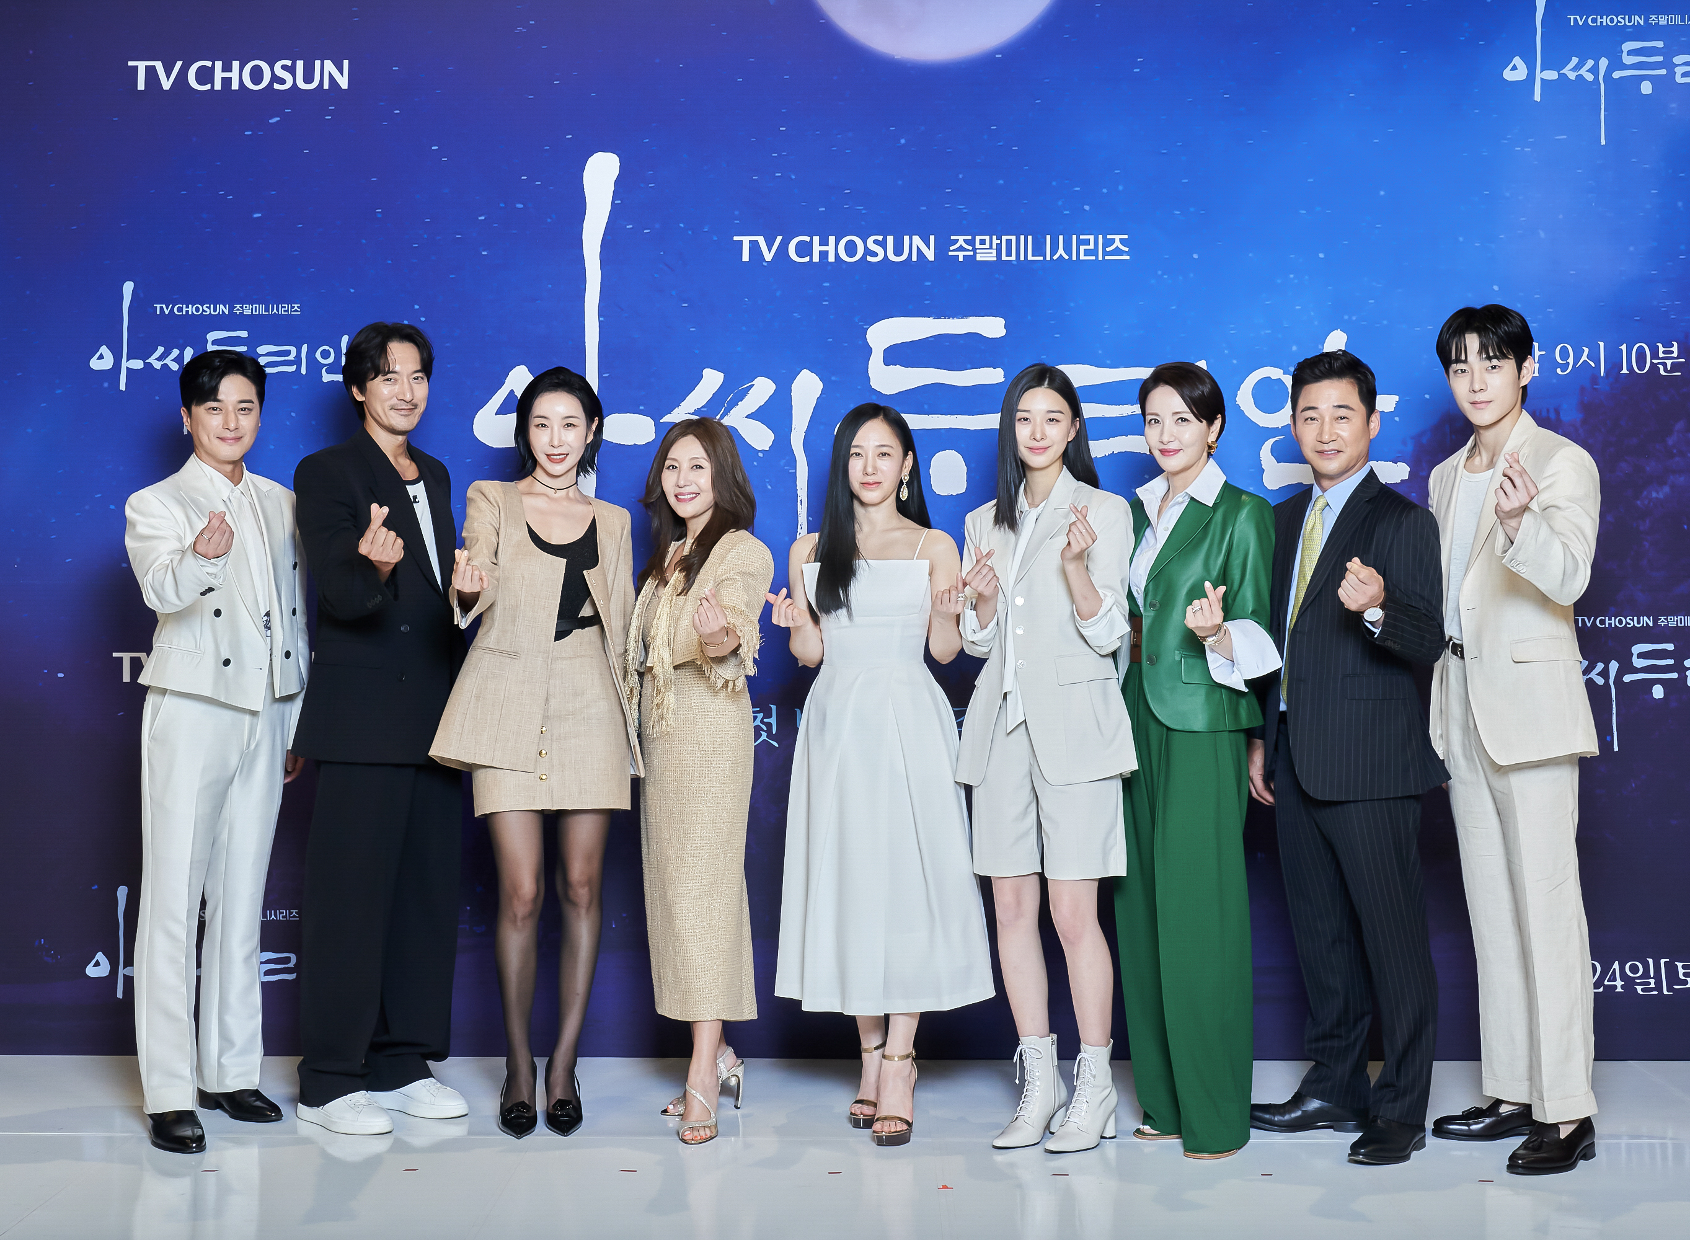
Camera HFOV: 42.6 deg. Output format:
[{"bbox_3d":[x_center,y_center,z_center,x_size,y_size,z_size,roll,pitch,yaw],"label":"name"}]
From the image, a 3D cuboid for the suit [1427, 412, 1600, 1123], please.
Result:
[{"bbox_3d":[1.500,0.325,4.880,0.460,1.580,0.360,1,1,40],"label":"suit"}]

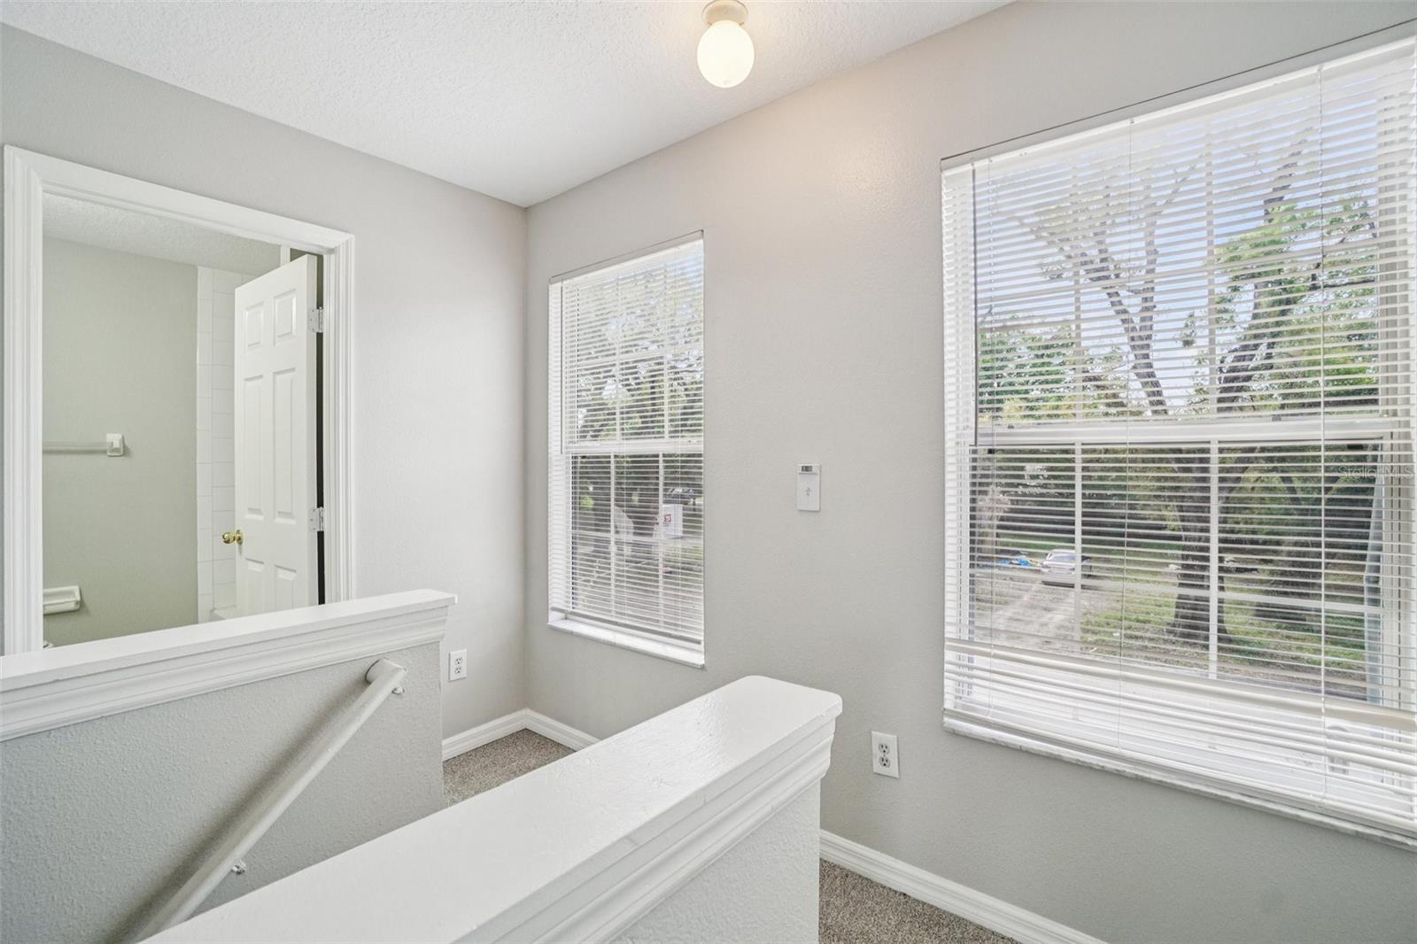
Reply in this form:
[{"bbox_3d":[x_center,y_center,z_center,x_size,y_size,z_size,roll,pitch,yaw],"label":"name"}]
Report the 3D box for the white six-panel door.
[{"bbox_3d":[-1.798,0.194,2.451,0.720,2.025,0.040,0,0,35],"label":"white six-panel door"}]

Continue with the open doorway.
[{"bbox_3d":[-1.668,0.164,1.958,0.140,2.110,0.851,0,1,42],"label":"open doorway"}]

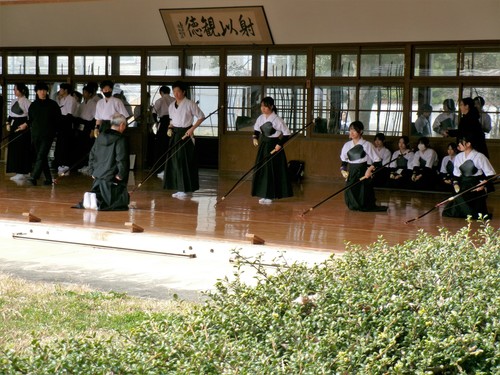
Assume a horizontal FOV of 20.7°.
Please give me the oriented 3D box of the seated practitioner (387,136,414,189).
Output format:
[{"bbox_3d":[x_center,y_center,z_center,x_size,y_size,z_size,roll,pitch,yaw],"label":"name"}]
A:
[{"bbox_3d":[2.542,-0.444,23.044,0.480,0.809,0.640,4,6,37],"label":"seated practitioner"}]

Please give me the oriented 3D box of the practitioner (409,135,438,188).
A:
[{"bbox_3d":[3.089,-0.439,24.266,0.520,0.880,0.580,4,4,37],"label":"practitioner"}]

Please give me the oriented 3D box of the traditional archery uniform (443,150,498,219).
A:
[{"bbox_3d":[2.839,-0.039,17.750,0.620,0.860,0.650,4,5,38],"label":"traditional archery uniform"}]

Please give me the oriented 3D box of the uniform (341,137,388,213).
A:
[{"bbox_3d":[1.530,-0.162,18.500,0.560,0.970,0.620,4,5,37],"label":"uniform"}]

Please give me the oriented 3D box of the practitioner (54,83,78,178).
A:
[{"bbox_3d":[-3.383,-1.087,25.339,0.400,1.661,0.480,-4,6,-44],"label":"practitioner"}]

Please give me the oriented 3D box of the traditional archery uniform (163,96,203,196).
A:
[{"bbox_3d":[-0.993,-0.627,20.500,0.620,1.380,0.420,3,5,33],"label":"traditional archery uniform"}]

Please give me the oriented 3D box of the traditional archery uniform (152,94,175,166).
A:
[{"bbox_3d":[-1.612,-1.068,26.380,0.480,1.360,0.370,0,4,-18],"label":"traditional archery uniform"}]

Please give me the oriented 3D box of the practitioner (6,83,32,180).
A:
[{"bbox_3d":[-4.083,-0.976,24.399,0.480,1.670,0.440,4,5,40],"label":"practitioner"}]

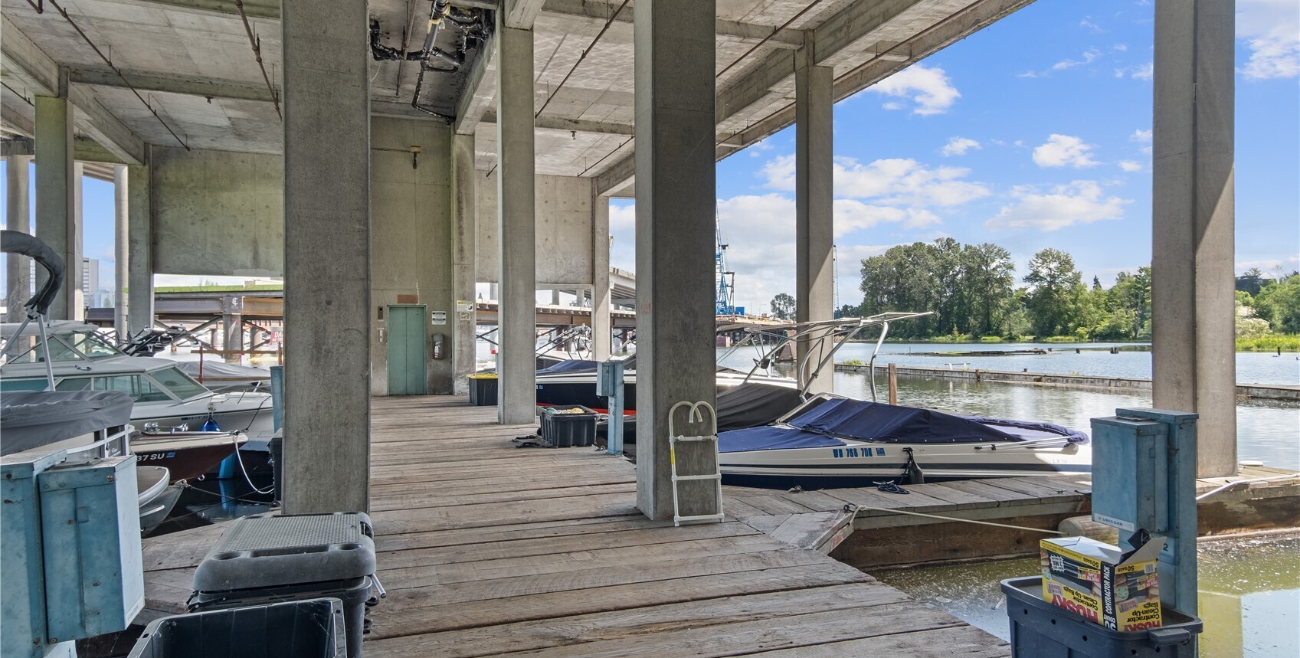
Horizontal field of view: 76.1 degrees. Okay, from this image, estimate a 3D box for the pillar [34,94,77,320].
[{"bbox_3d":[-12.247,-1.458,17.096,0.497,6.521,0.419,0,-1,-19],"label":"pillar"}]

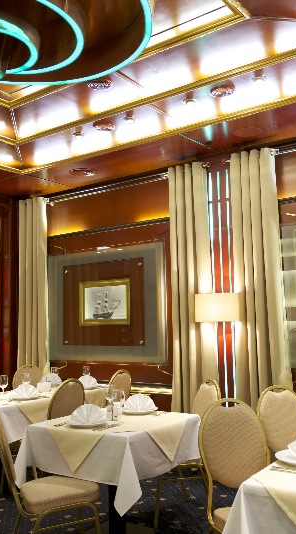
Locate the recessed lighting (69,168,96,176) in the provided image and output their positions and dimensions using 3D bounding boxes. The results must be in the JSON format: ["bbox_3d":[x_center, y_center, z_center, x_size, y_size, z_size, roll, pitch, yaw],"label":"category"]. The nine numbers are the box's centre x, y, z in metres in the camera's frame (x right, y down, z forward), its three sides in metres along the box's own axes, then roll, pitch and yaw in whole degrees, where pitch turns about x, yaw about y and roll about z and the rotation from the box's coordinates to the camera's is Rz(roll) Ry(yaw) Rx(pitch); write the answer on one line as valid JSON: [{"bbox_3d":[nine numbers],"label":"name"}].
[{"bbox_3d":[-0.667,-0.963,5.434,0.280,0.035,0.280,-1,-6,0],"label":"recessed lighting"}]

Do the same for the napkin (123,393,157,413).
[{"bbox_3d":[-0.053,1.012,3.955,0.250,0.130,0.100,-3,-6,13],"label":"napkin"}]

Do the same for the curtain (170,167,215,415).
[{"bbox_3d":[0.431,0.431,5.175,0.411,2.946,0.137,-6,-8,35],"label":"curtain"}]

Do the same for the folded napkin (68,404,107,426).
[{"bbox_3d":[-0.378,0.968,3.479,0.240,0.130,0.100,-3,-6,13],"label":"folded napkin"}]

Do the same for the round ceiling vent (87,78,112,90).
[{"bbox_3d":[-0.372,-1.416,4.121,0.200,0.040,0.200,-1,-6,0],"label":"round ceiling vent"}]

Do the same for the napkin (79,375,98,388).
[{"bbox_3d":[-0.590,1.141,5.332,0.240,0.130,0.100,-2,-6,9],"label":"napkin"}]

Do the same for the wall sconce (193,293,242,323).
[{"bbox_3d":[0.654,0.376,4.950,0.430,0.277,0.190,-6,-8,36],"label":"wall sconce"}]

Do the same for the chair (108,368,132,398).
[{"bbox_3d":[-0.482,1.540,5.478,0.600,0.950,0.440,-5,-7,33],"label":"chair"}]

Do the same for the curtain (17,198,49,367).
[{"bbox_3d":[-1.380,0.611,6.452,0.425,2.946,0.137,-6,-8,35],"label":"curtain"}]

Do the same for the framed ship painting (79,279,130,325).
[{"bbox_3d":[-0.479,0.379,5.748,0.714,0.487,0.050,-5,-7,35],"label":"framed ship painting"}]

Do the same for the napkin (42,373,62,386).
[{"bbox_3d":[-1.022,1.217,5.697,0.235,0.130,0.100,-1,-6,-5],"label":"napkin"}]

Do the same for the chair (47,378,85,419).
[{"bbox_3d":[-0.877,1.426,4.545,0.589,0.932,0.459,-5,-7,30],"label":"chair"}]

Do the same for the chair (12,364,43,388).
[{"bbox_3d":[-1.179,1.575,5.853,0.459,0.932,0.589,4,-8,-41],"label":"chair"}]

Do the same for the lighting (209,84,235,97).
[{"bbox_3d":[0.531,-1.259,3.806,0.175,0.035,0.175,-1,-6,0],"label":"lighting"}]

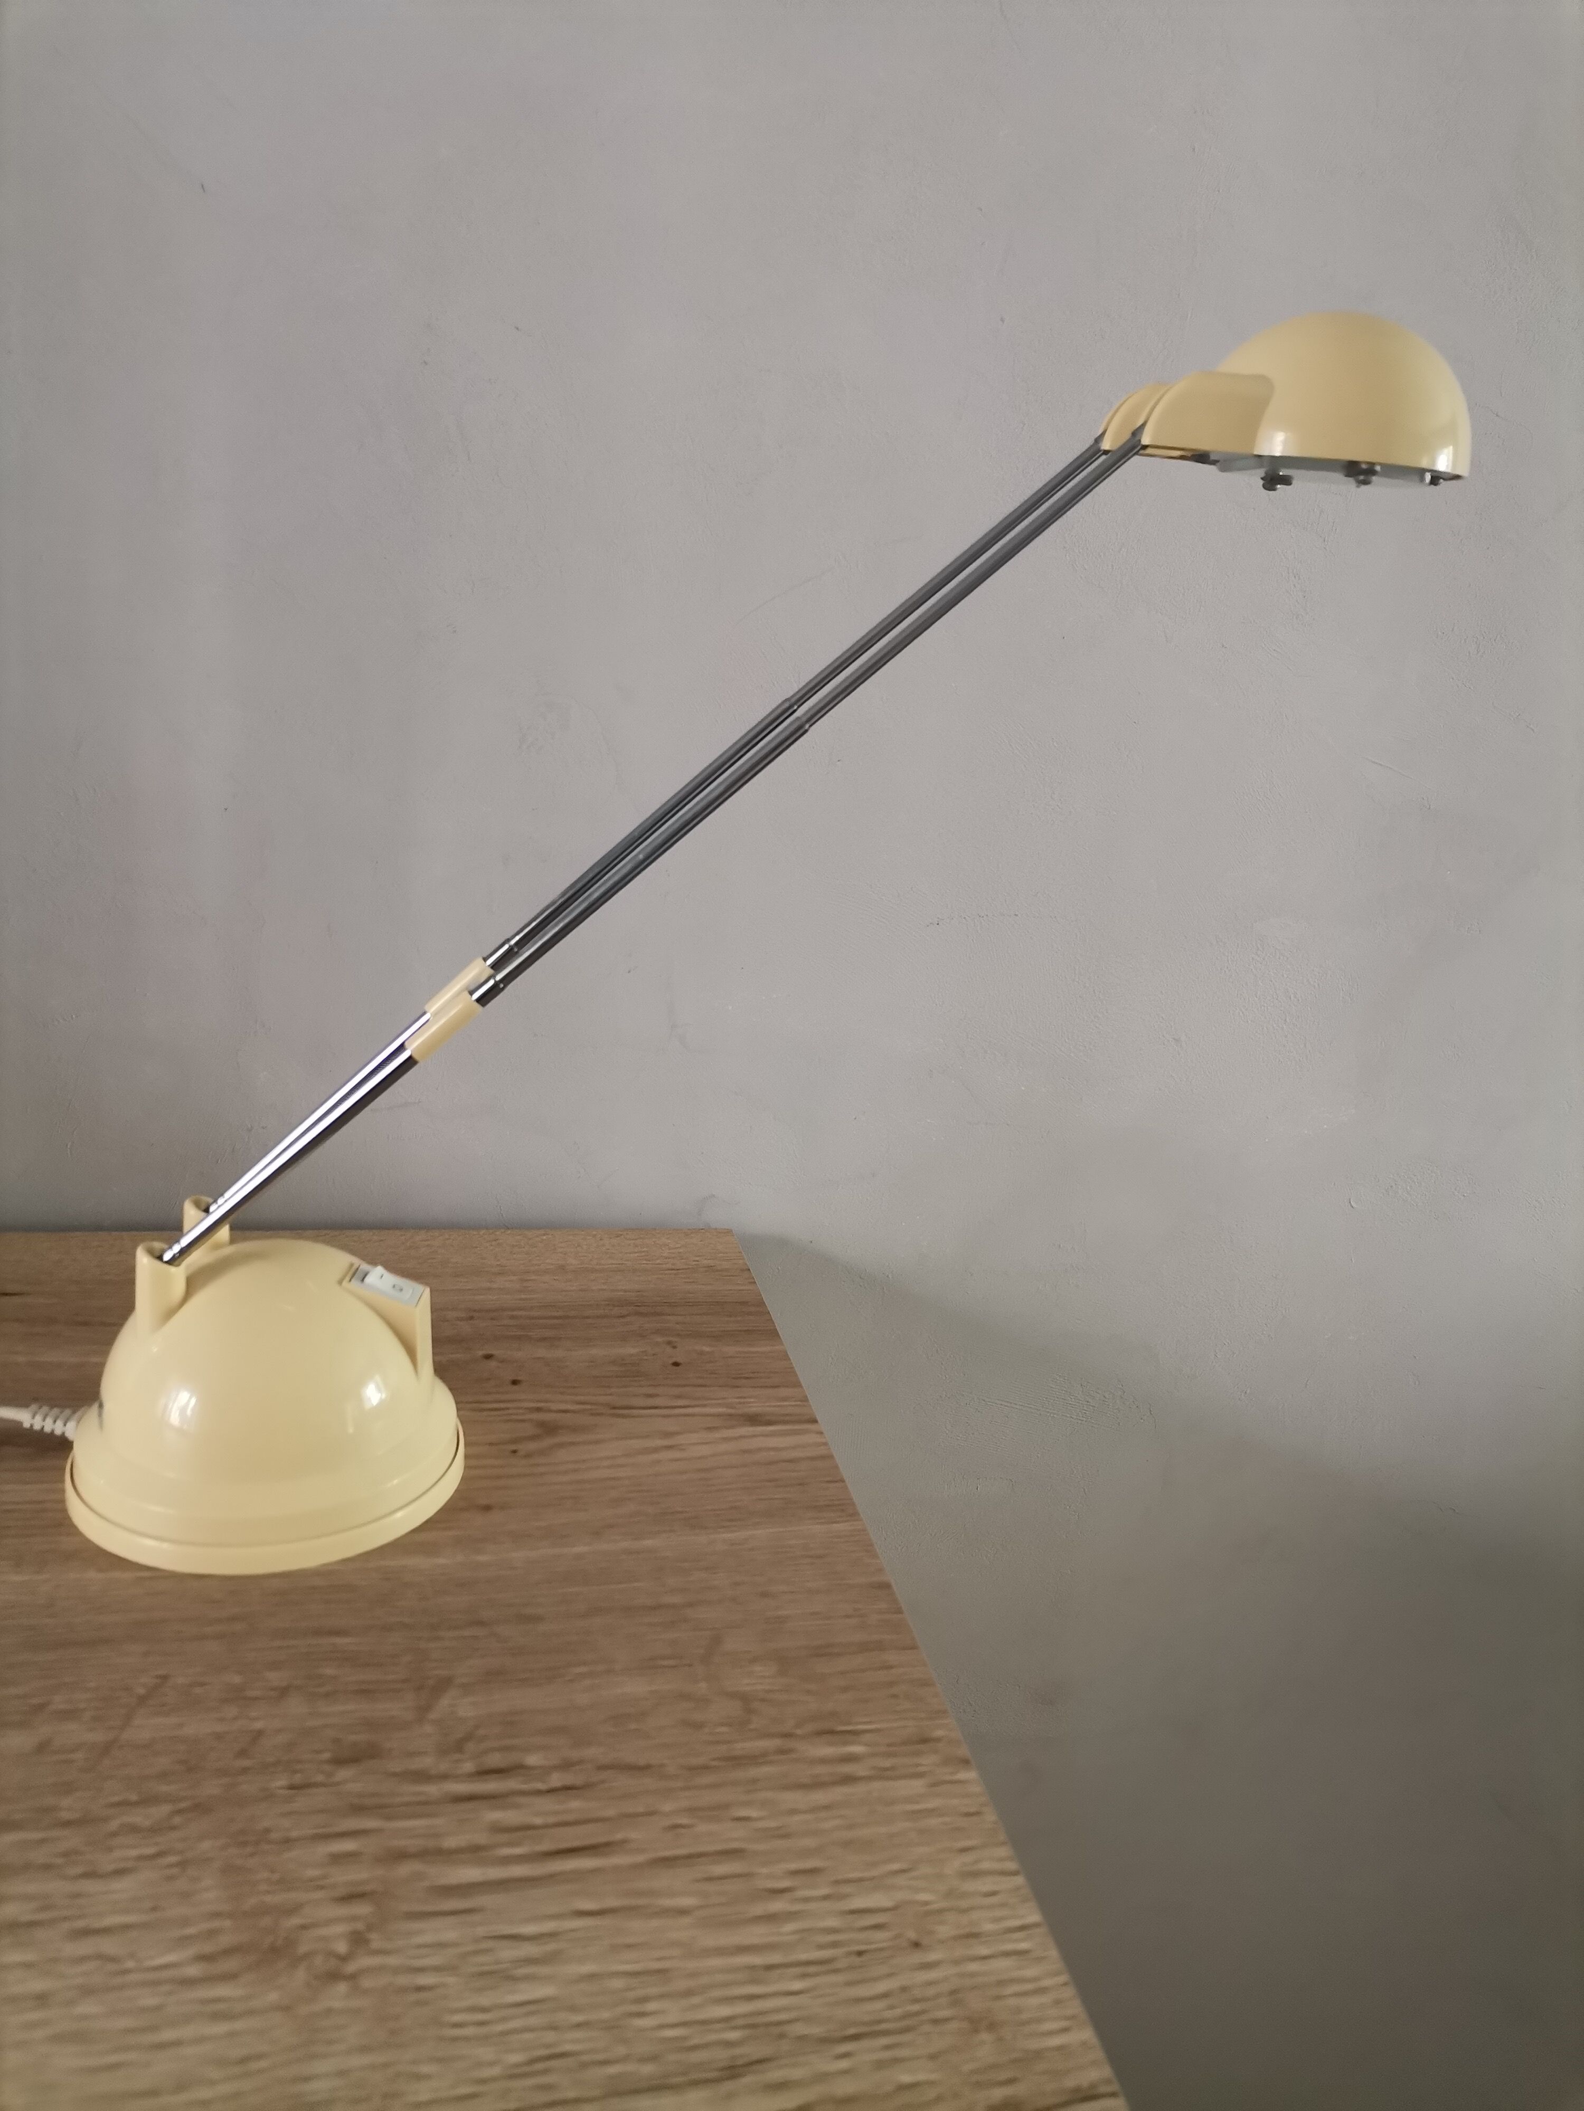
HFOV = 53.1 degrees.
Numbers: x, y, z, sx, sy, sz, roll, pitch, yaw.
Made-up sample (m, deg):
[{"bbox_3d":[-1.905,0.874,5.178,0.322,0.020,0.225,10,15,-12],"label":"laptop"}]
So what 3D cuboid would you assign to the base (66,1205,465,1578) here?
[{"bbox_3d":[-0.168,0.096,0.513,0.124,0.085,0.124,3,14,-4],"label":"base"}]

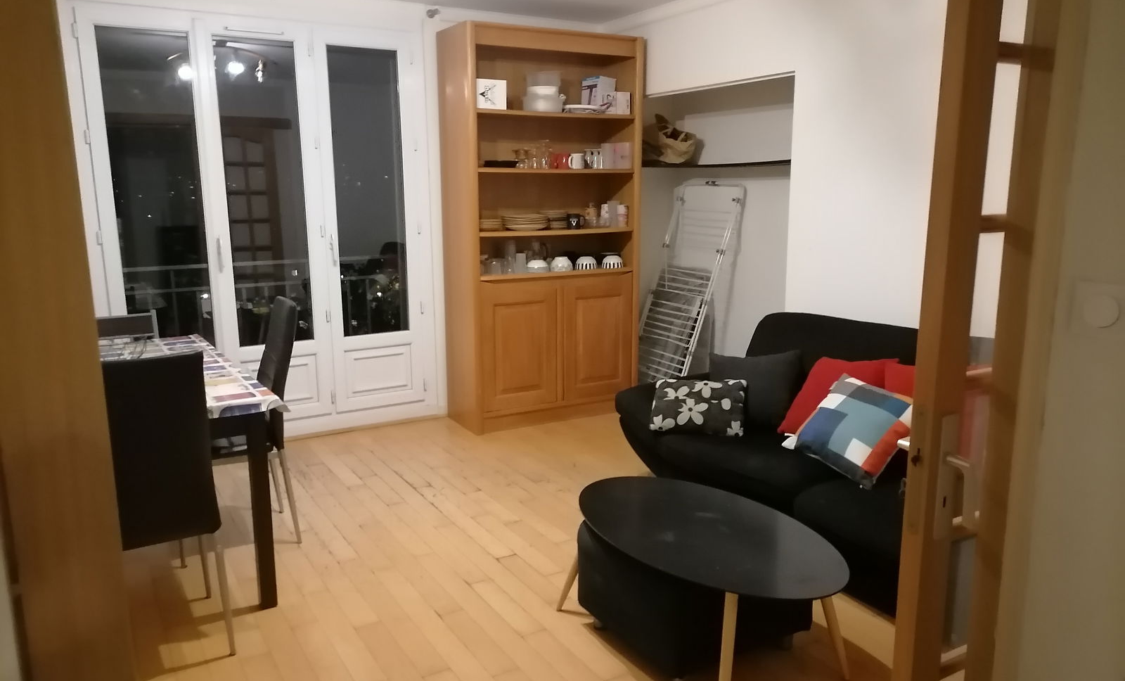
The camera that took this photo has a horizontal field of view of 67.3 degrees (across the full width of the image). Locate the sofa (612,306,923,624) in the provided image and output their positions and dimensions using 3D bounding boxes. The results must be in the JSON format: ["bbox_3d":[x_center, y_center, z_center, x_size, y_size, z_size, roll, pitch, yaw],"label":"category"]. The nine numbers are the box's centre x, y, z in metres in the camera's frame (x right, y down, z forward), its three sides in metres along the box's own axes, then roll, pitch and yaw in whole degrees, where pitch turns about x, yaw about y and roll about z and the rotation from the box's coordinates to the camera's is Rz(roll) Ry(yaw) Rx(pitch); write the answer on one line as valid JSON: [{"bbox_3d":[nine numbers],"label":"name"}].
[{"bbox_3d":[1.173,0.424,3.263,0.983,0.822,2.051,-7,12,-30],"label":"sofa"}]

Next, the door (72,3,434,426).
[{"bbox_3d":[-1.601,-0.584,4.752,1.798,2.318,0.084,-7,12,-30],"label":"door"}]

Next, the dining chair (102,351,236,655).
[{"bbox_3d":[-1.318,0.491,2.624,0.410,0.969,0.527,-7,12,-30],"label":"dining chair"}]

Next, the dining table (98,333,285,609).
[{"bbox_3d":[-1.733,0.488,3.331,0.822,0.742,1.574,-7,12,-30],"label":"dining table"}]

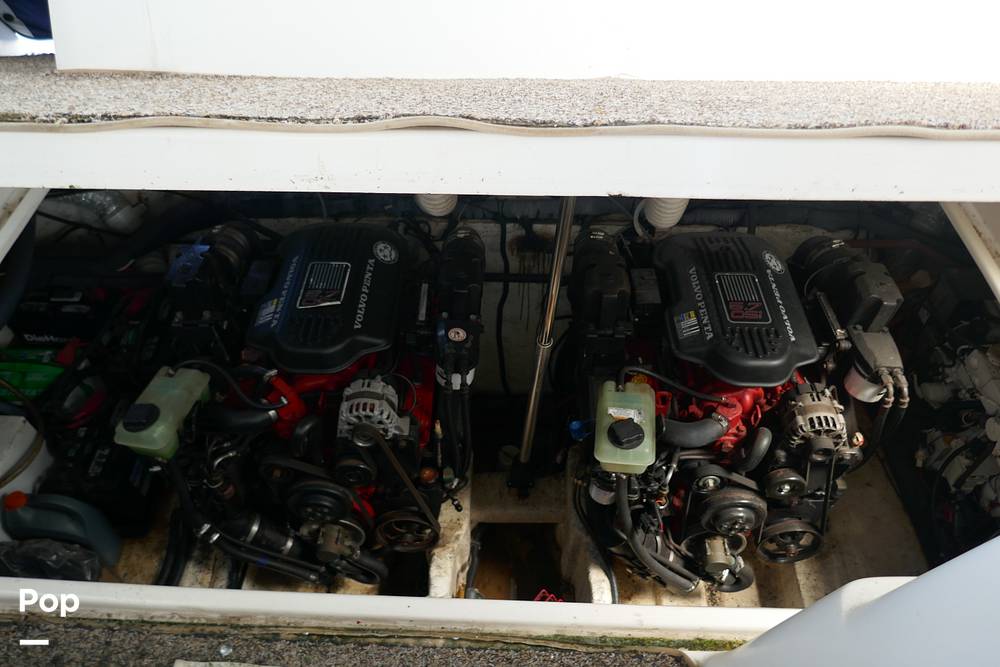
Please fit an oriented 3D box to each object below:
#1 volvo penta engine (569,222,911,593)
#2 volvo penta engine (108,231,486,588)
[{"bbox_3d":[0.567,0.207,1.833,0.805,0.752,0.757,2,46,0],"label":"volvo penta engine"},{"bbox_3d":[-0.427,0.180,1.825,0.795,0.752,0.757,2,46,0],"label":"volvo penta engine"}]

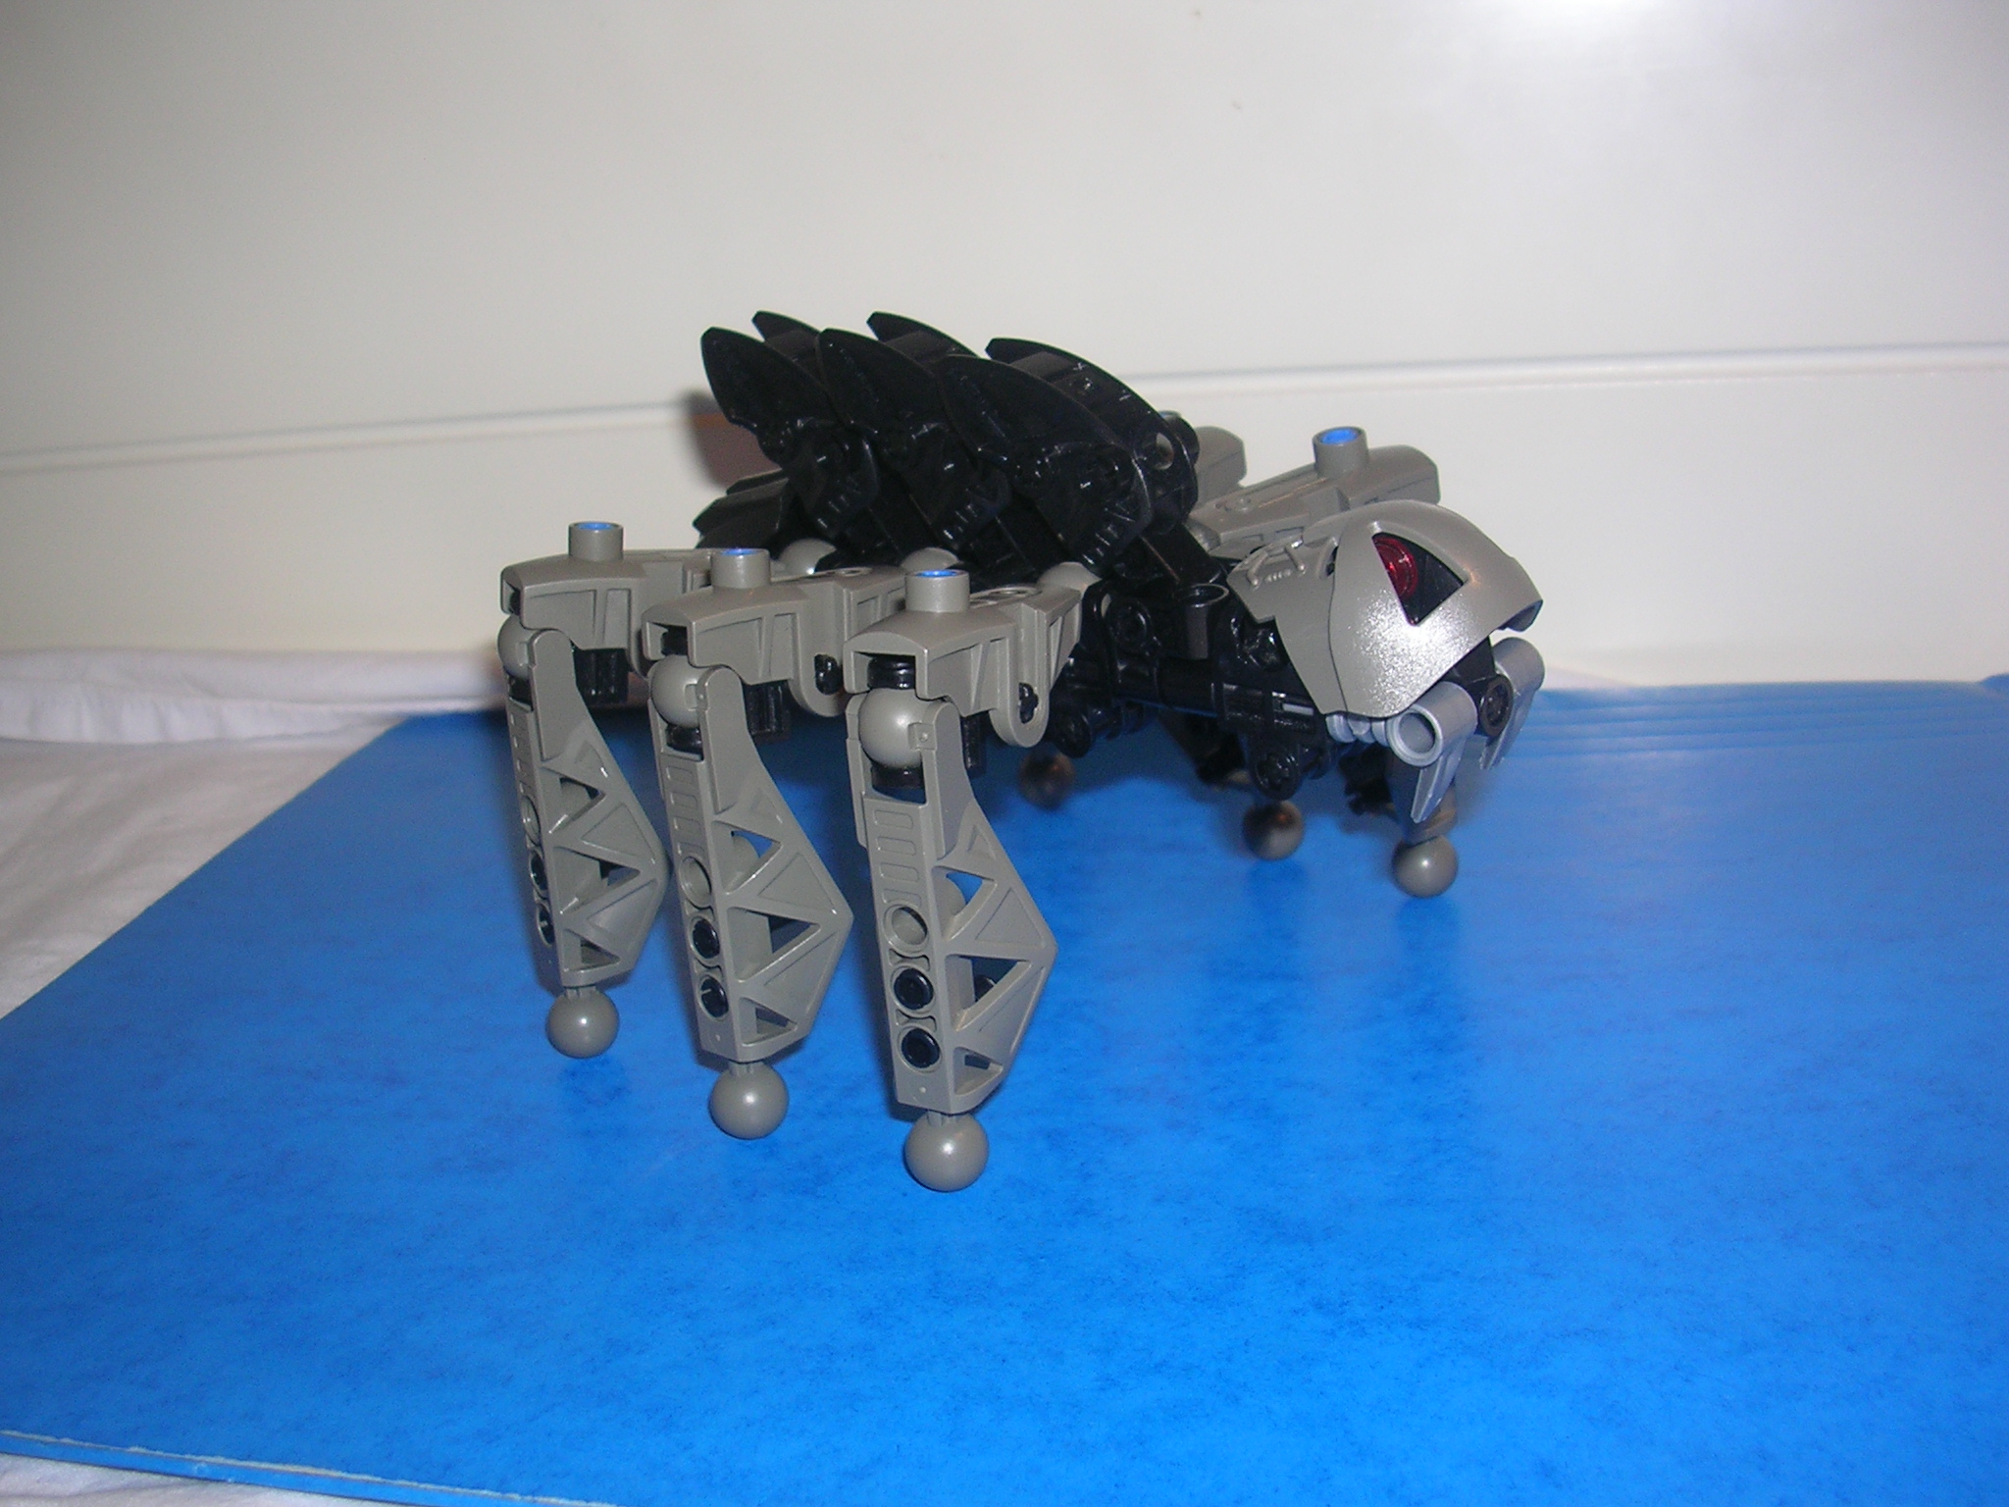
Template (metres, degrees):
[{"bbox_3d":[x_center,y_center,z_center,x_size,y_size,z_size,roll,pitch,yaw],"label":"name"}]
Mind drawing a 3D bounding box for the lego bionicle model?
[{"bbox_3d":[0.006,-0.012,0.313,0.148,0.097,0.131,12,24,39],"label":"lego bionicle model"}]

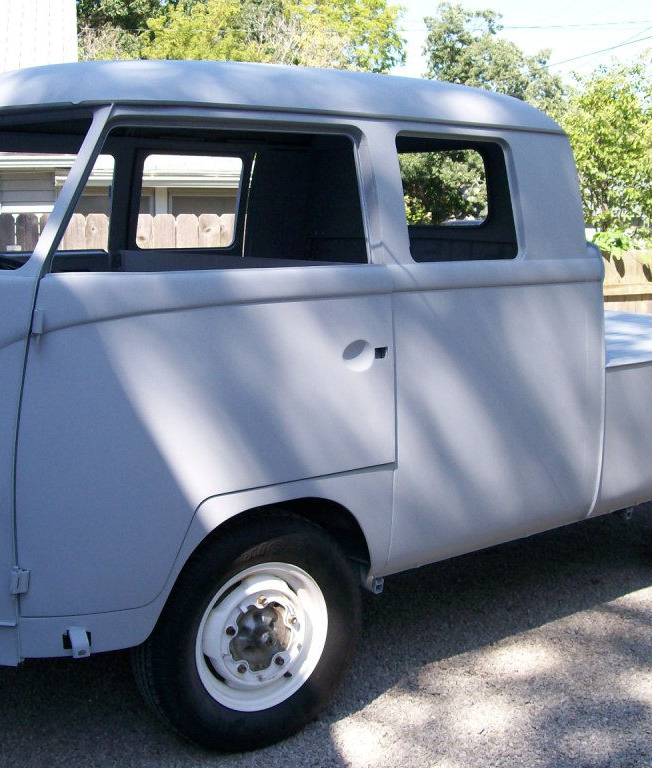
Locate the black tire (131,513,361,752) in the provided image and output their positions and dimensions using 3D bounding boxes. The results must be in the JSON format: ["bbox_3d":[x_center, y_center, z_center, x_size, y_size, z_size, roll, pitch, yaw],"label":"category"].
[{"bbox_3d":[-0.207,0.687,2.985,0.688,0.685,0.178,-3,9,-34],"label":"black tire"}]

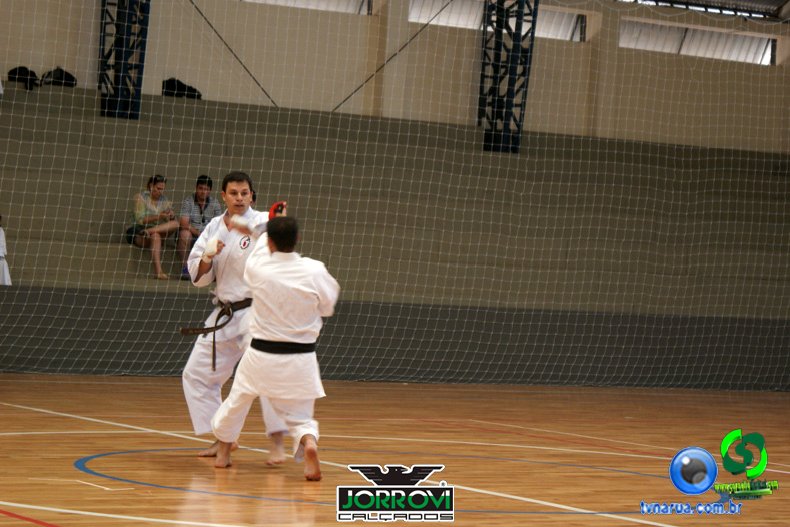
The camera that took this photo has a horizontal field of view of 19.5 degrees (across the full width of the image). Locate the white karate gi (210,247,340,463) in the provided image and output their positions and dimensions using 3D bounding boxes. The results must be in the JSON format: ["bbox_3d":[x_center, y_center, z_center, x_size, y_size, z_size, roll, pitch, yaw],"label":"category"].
[{"bbox_3d":[-0.654,0.456,12.717,0.600,1.210,0.720,3,0,-15],"label":"white karate gi"}]

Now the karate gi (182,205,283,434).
[{"bbox_3d":[-0.899,0.357,13.328,0.640,1.370,0.560,3,0,15],"label":"karate gi"}]

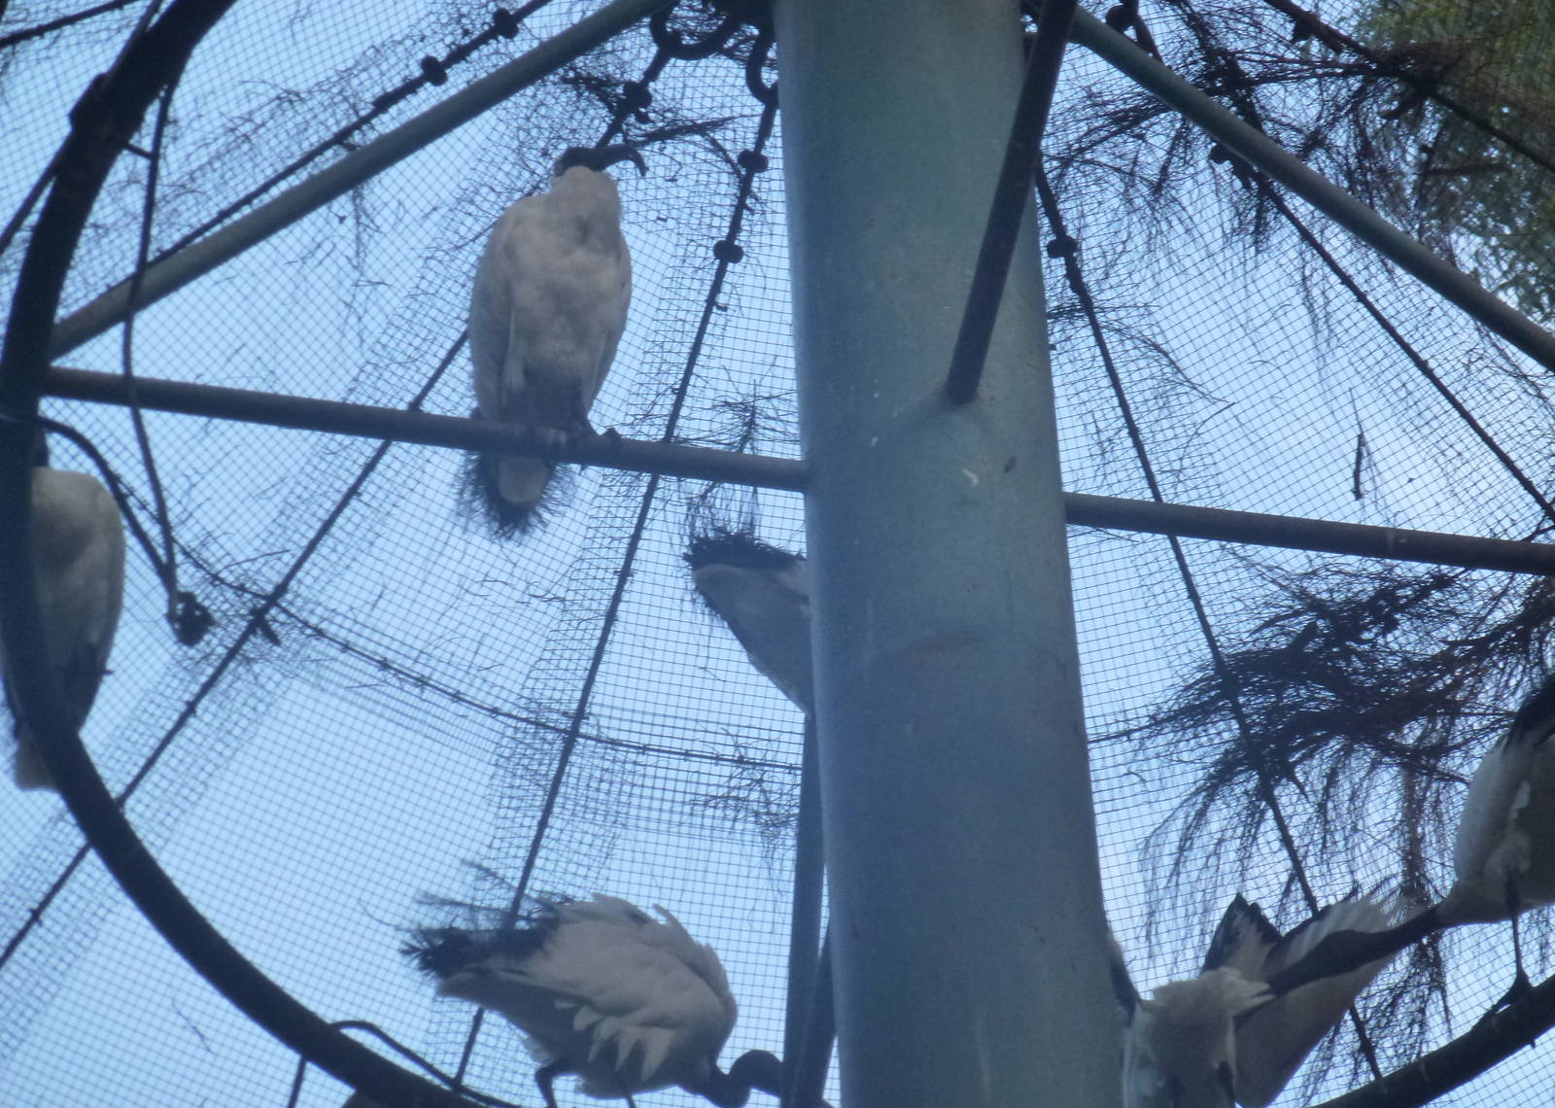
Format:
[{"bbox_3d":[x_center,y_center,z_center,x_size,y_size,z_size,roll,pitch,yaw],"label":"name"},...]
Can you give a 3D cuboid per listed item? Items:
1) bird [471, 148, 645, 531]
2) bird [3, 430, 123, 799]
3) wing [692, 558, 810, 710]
[{"bbox_3d":[-0.246,-0.237,10.620,0.190,0.390,0.310,11,-53,-11],"label":"bird"},{"bbox_3d":[-0.812,0.057,10.850,0.180,0.370,0.310,13,-54,-12],"label":"bird"},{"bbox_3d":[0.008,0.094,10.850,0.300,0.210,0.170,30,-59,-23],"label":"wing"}]

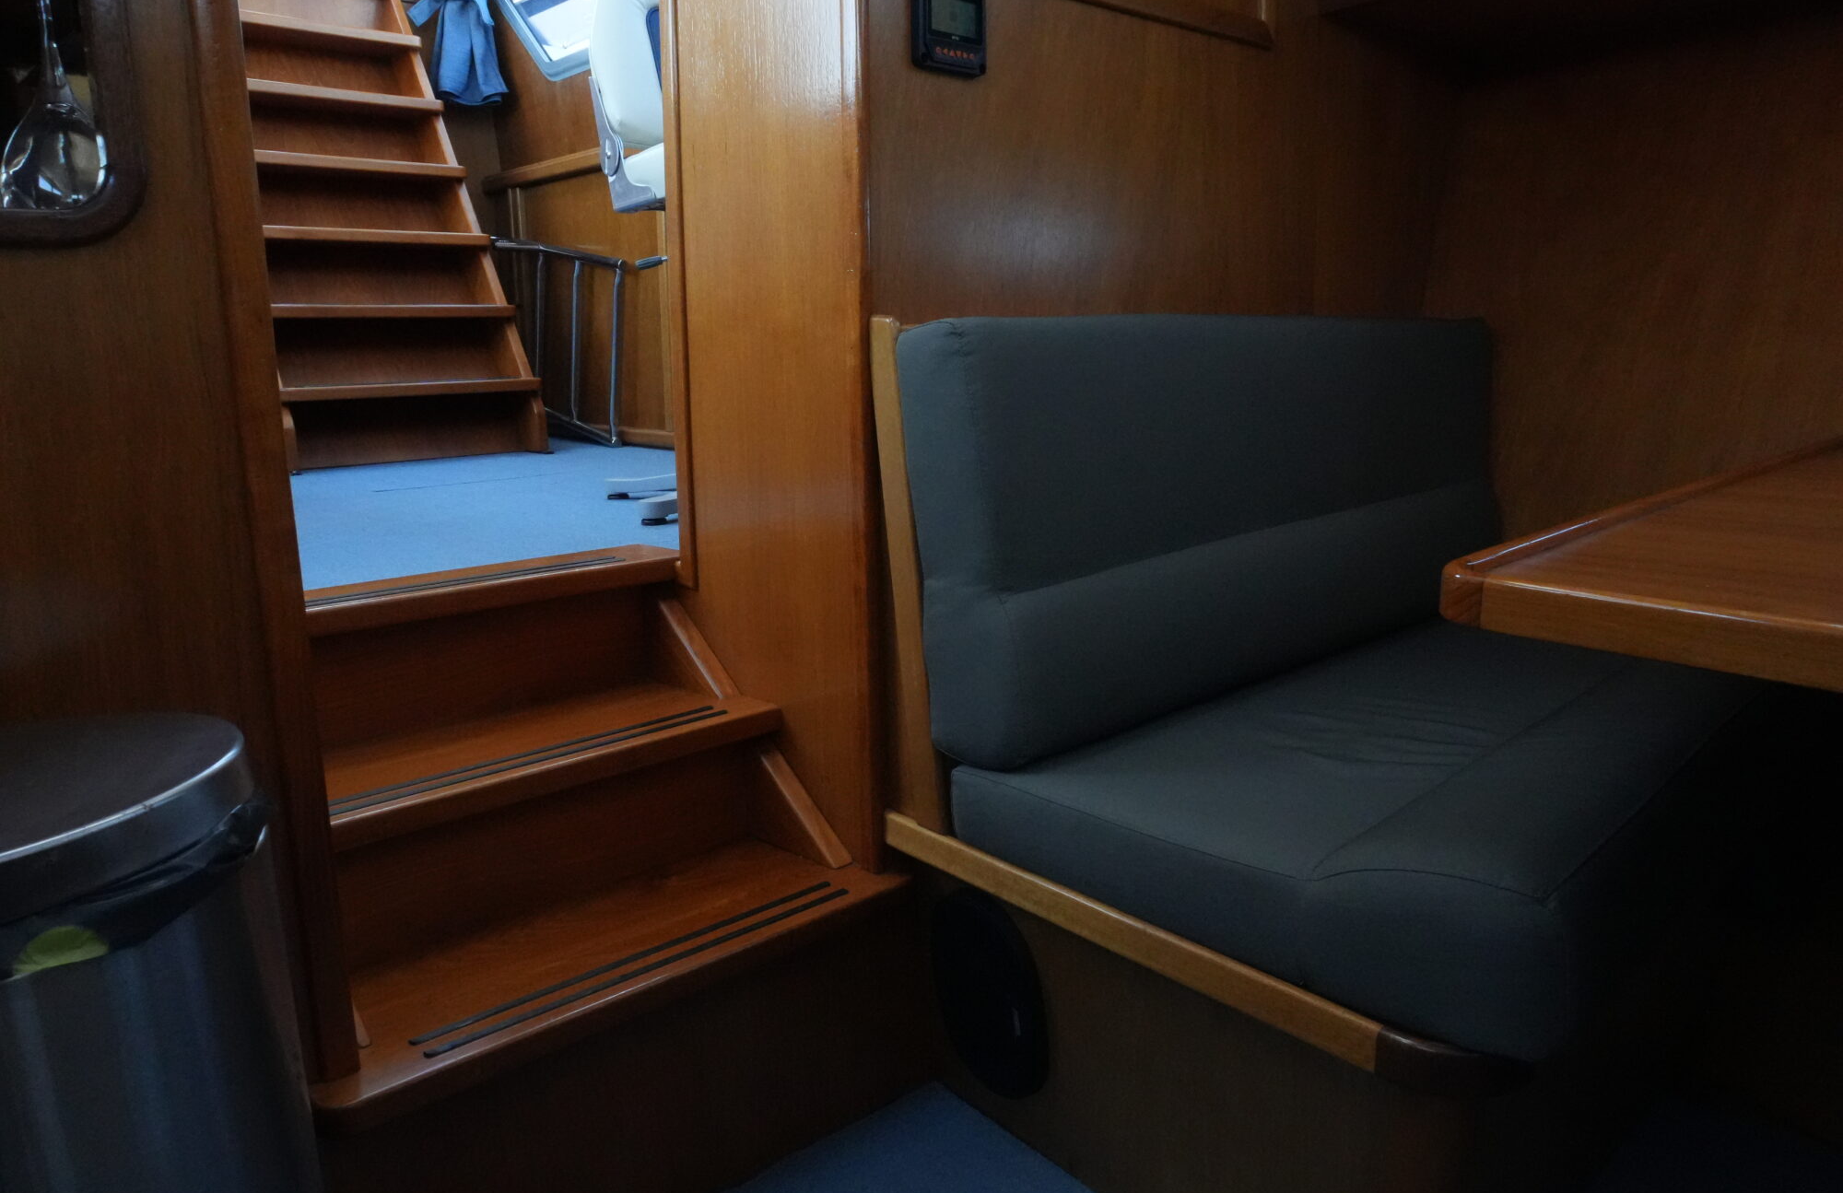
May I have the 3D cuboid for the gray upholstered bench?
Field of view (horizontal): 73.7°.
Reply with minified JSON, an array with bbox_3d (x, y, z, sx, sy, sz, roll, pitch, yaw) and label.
[{"bbox_3d":[0.706,-0.024,1.674,1.284,0.706,0.838,-11,16,-41],"label":"gray upholstered bench"}]

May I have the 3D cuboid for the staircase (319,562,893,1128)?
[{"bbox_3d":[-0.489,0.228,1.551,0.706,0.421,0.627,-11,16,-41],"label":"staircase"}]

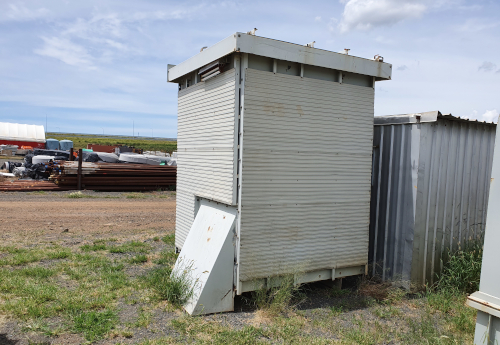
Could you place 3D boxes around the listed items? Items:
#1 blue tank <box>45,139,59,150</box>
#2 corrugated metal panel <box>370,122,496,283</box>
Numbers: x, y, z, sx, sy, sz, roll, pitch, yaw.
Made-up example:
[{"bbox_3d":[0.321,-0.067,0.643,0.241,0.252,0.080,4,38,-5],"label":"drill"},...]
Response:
[{"bbox_3d":[-37.793,-5.215,72.000,2.500,2.450,2.500,2,3,0],"label":"blue tank"},{"bbox_3d":[2.513,0.305,5.957,2.160,2.250,2.170,0,4,-30],"label":"corrugated metal panel"}]

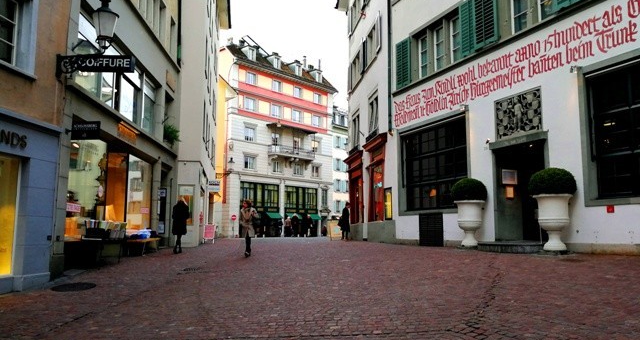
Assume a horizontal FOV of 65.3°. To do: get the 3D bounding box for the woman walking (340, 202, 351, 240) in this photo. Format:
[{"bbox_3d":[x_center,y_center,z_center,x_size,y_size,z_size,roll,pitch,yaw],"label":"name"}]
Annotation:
[{"bbox_3d":[1.157,2.308,22.387,0.450,1.718,0.470,-2,-7,15],"label":"woman walking"}]

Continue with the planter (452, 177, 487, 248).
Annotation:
[{"bbox_3d":[3.836,1.093,12.808,0.830,1.735,0.830,3,-8,-23],"label":"planter"}]

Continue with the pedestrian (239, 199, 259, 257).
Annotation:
[{"bbox_3d":[-2.119,1.737,14.899,0.560,1.695,0.420,-1,-7,12],"label":"pedestrian"}]

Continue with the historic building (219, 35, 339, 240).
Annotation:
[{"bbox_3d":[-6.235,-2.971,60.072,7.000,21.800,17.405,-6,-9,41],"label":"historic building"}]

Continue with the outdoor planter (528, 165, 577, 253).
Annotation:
[{"bbox_3d":[4.845,0.811,10.381,0.830,1.719,0.830,3,-8,-23],"label":"outdoor planter"}]

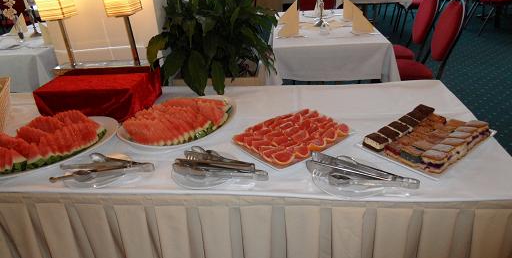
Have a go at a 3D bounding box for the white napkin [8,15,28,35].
[{"bbox_3d":[-2.022,-0.912,3.068,0.150,0.165,0.120,-1,30,5],"label":"white napkin"}]

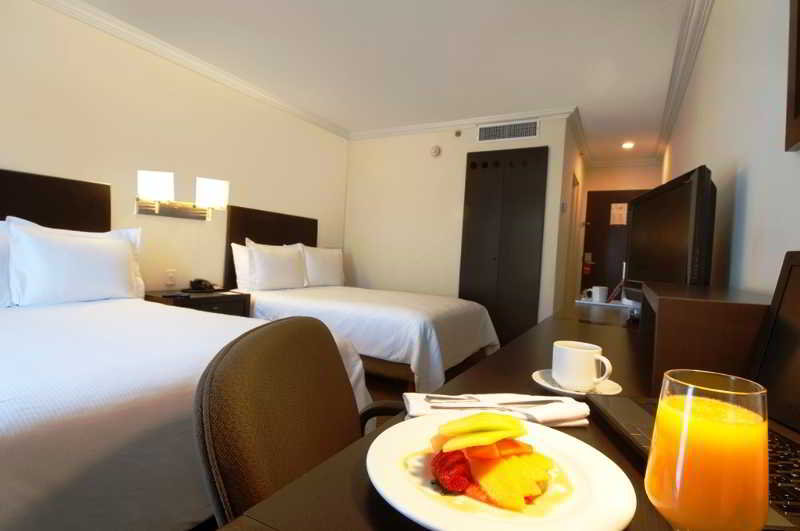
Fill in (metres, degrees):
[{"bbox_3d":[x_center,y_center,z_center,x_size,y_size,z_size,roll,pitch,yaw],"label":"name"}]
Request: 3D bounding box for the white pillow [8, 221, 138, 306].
[{"bbox_3d":[-2.039,0.000,2.575,0.170,0.470,0.670,-13,-6,29],"label":"white pillow"}]

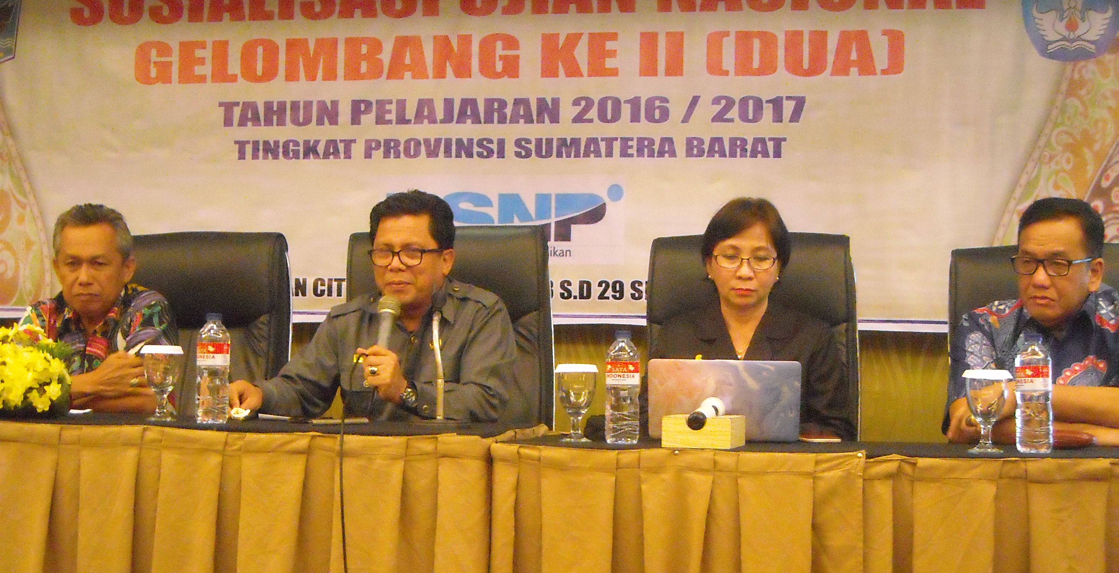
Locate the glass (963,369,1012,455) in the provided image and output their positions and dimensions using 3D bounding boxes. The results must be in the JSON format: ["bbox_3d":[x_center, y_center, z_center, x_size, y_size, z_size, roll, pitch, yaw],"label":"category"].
[{"bbox_3d":[0.800,0.235,3.690,0.092,0.158,0.092,1,-2,12],"label":"glass"}]

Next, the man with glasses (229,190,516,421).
[{"bbox_3d":[-0.385,0.427,4.250,0.570,1.270,0.780,1,-2,17],"label":"man with glasses"}]

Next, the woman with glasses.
[{"bbox_3d":[0.390,0.431,4.210,0.490,1.270,0.760,1,-2,13],"label":"woman with glasses"}]

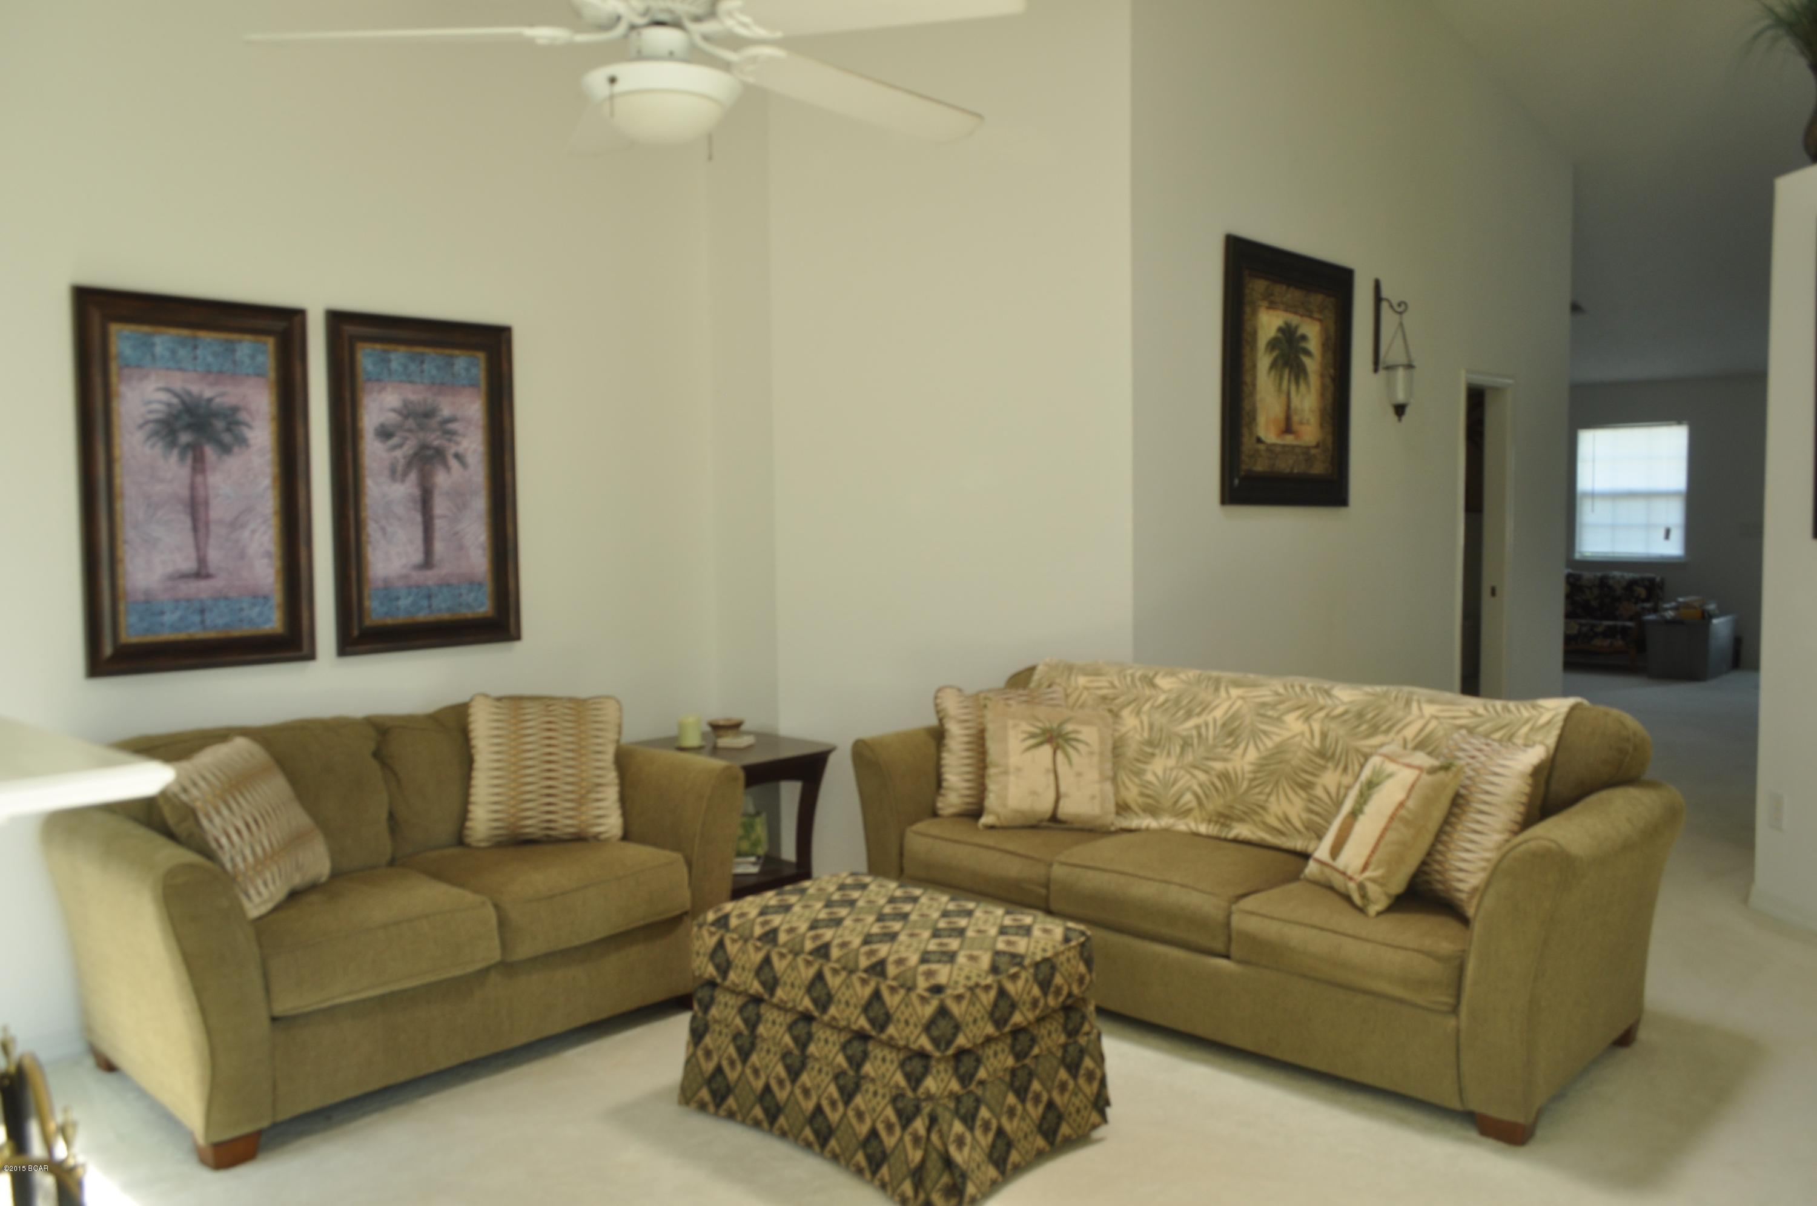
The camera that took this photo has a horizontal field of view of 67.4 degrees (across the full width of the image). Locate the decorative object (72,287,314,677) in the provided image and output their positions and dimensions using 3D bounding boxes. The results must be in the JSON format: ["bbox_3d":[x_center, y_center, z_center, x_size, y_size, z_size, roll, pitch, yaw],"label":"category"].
[{"bbox_3d":[-1.953,-0.326,3.760,0.039,1.014,0.580,3,5,45],"label":"decorative object"}]

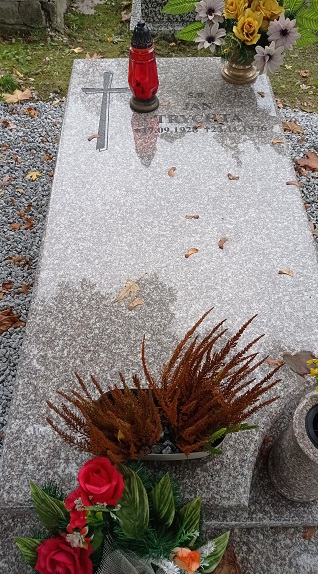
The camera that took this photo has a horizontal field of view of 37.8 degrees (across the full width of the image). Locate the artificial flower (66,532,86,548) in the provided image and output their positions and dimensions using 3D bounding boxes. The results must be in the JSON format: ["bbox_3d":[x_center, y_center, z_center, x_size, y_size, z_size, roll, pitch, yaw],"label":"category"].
[{"bbox_3d":[-0.146,0.448,0.820,0.034,0.022,0.030,-1,53,0],"label":"artificial flower"}]

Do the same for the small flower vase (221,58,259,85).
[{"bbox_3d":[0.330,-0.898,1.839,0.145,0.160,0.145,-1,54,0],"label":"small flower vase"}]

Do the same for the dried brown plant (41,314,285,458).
[{"bbox_3d":[0.016,0.222,0.967,0.415,0.240,0.265,-1,52,0],"label":"dried brown plant"}]

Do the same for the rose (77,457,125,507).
[{"bbox_3d":[-0.112,0.371,0.885,0.086,0.068,0.086,-1,53,0],"label":"rose"}]

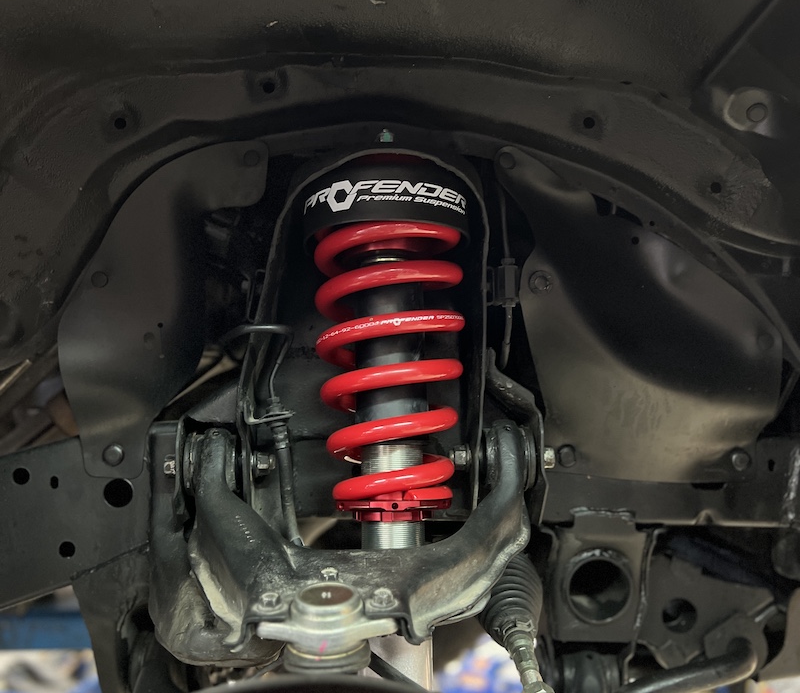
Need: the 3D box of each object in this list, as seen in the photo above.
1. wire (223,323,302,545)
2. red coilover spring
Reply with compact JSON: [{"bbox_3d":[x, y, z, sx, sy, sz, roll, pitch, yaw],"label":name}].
[{"bbox_3d":[-0.117,0.078,0.680,0.068,0.200,0.060,1,-3,0],"label":"wire"},{"bbox_3d":[-0.008,0.018,0.671,0.124,0.245,0.124,-2,-11,0],"label":"red coilover spring"}]

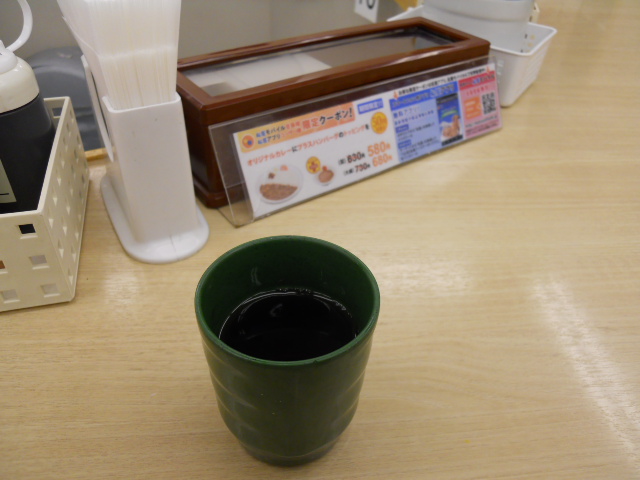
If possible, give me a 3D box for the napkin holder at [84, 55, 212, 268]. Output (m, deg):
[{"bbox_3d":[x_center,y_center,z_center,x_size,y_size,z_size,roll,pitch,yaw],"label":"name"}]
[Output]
[{"bbox_3d":[-0.128,-0.068,0.373,0.064,0.102,0.146,-16,41,-23],"label":"napkin holder"}]

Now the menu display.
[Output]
[{"bbox_3d":[0.057,-0.097,0.451,0.312,0.068,0.030,-23,44,-29],"label":"menu display"}]

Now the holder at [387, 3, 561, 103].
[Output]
[{"bbox_3d":[0.177,-0.226,0.629,0.174,0.066,0.128,25,43,27],"label":"holder"}]

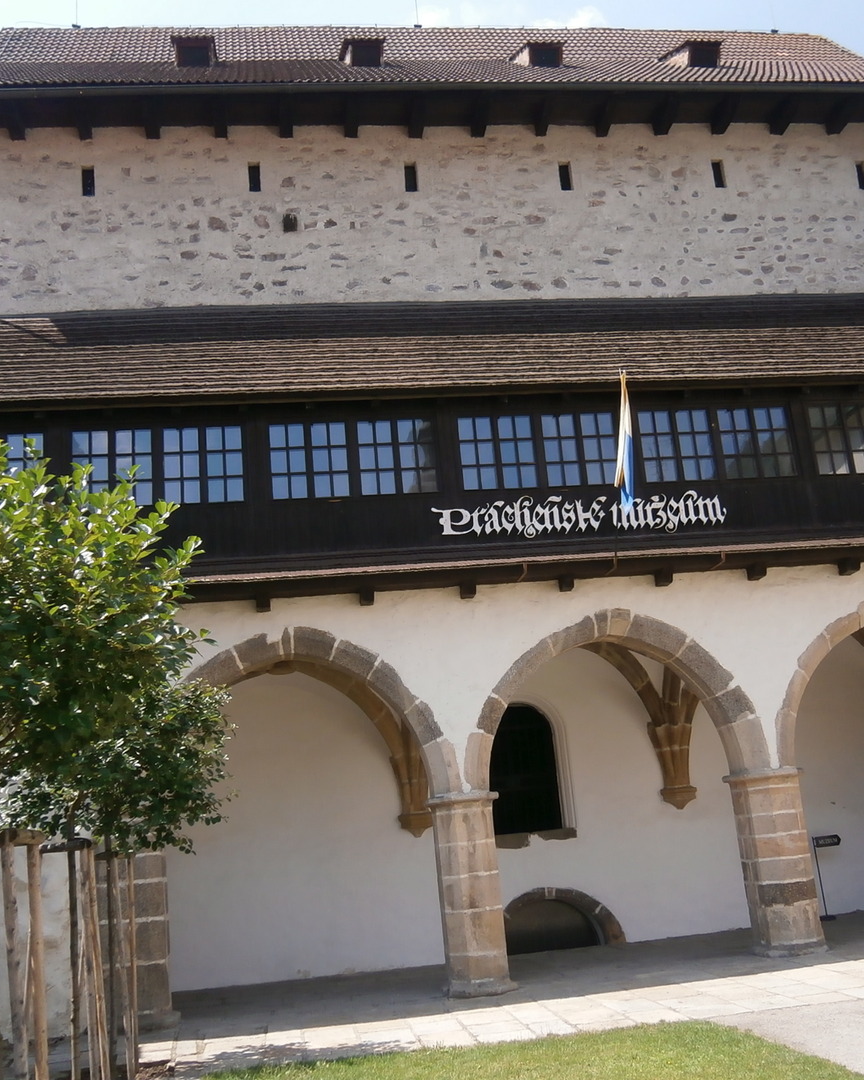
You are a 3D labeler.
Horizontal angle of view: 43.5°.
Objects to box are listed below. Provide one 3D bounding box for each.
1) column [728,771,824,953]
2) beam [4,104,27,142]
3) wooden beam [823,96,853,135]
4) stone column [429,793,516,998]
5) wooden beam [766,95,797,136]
[{"bbox_3d":[3.882,3.595,12.212,0.663,1.988,0.587,-3,-13,-7],"label":"column"},{"bbox_3d":[-6.530,-6.532,16.895,0.200,0.270,0.620,-3,-13,-9],"label":"beam"},{"bbox_3d":[7.199,-7.441,19.049,0.200,0.270,0.620,-3,-13,-9],"label":"wooden beam"},{"bbox_3d":[0.509,4.087,12.722,0.740,2.229,0.660,-3,-12,-9],"label":"stone column"},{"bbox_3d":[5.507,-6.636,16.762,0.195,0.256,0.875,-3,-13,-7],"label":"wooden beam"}]

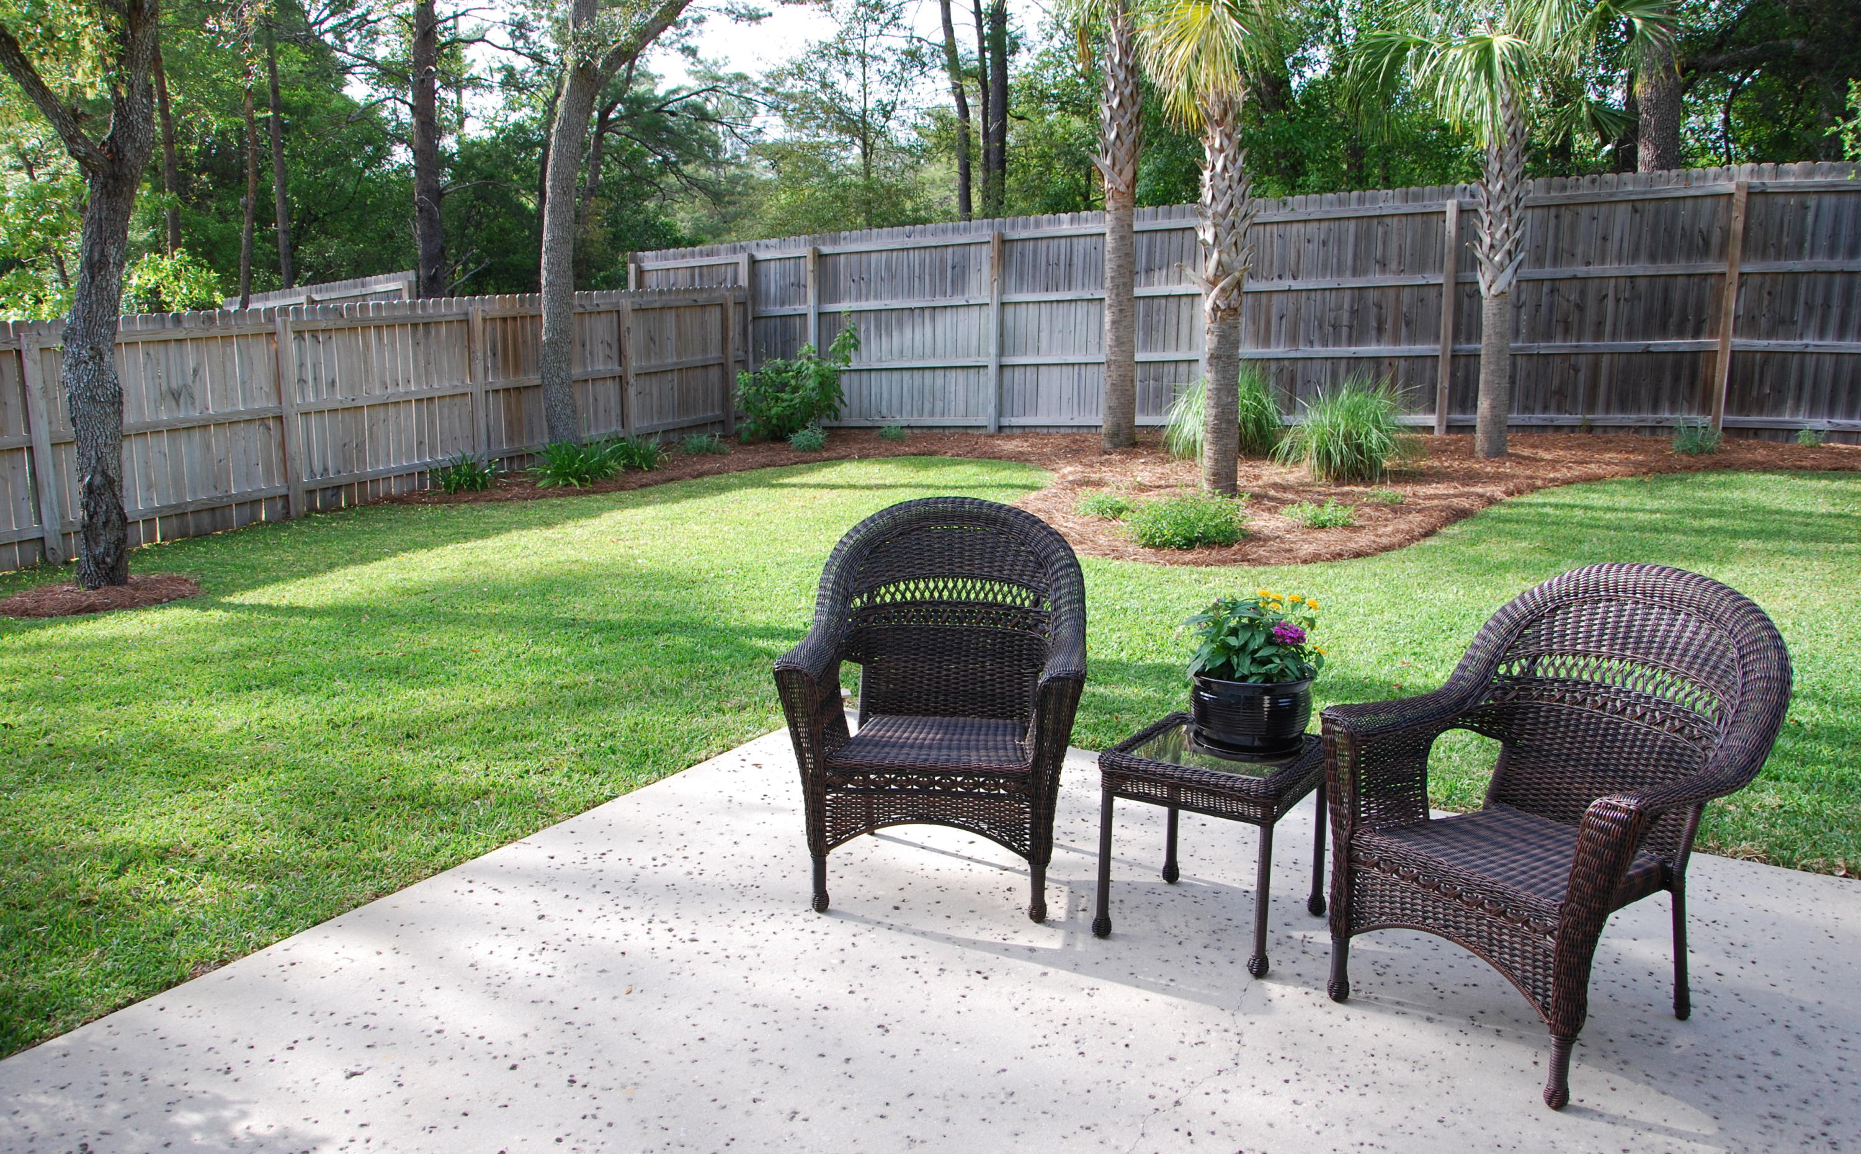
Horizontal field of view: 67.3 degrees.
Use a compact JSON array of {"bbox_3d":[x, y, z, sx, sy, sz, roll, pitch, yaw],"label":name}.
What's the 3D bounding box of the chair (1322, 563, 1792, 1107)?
[{"bbox_3d":[1.299,0.450,2.902,0.718,0.946,0.746,-6,12,-32],"label":"chair"}]

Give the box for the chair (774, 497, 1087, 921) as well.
[{"bbox_3d":[0.024,0.304,3.641,0.746,0.946,0.718,1,11,5],"label":"chair"}]

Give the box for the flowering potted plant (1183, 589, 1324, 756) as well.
[{"bbox_3d":[0.771,0.225,3.330,0.333,0.375,0.323,0,10,0],"label":"flowering potted plant"}]

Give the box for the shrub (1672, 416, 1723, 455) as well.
[{"bbox_3d":[6.421,-1.186,11.700,0.414,0.317,0.414,0,10,0],"label":"shrub"}]

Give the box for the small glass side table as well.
[{"bbox_3d":[0.679,0.625,3.328,0.428,0.444,0.428,7,13,33],"label":"small glass side table"}]

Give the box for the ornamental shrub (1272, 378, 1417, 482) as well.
[{"bbox_3d":[3.339,-1.177,11.200,1.177,0.788,1.177,0,10,0],"label":"ornamental shrub"}]

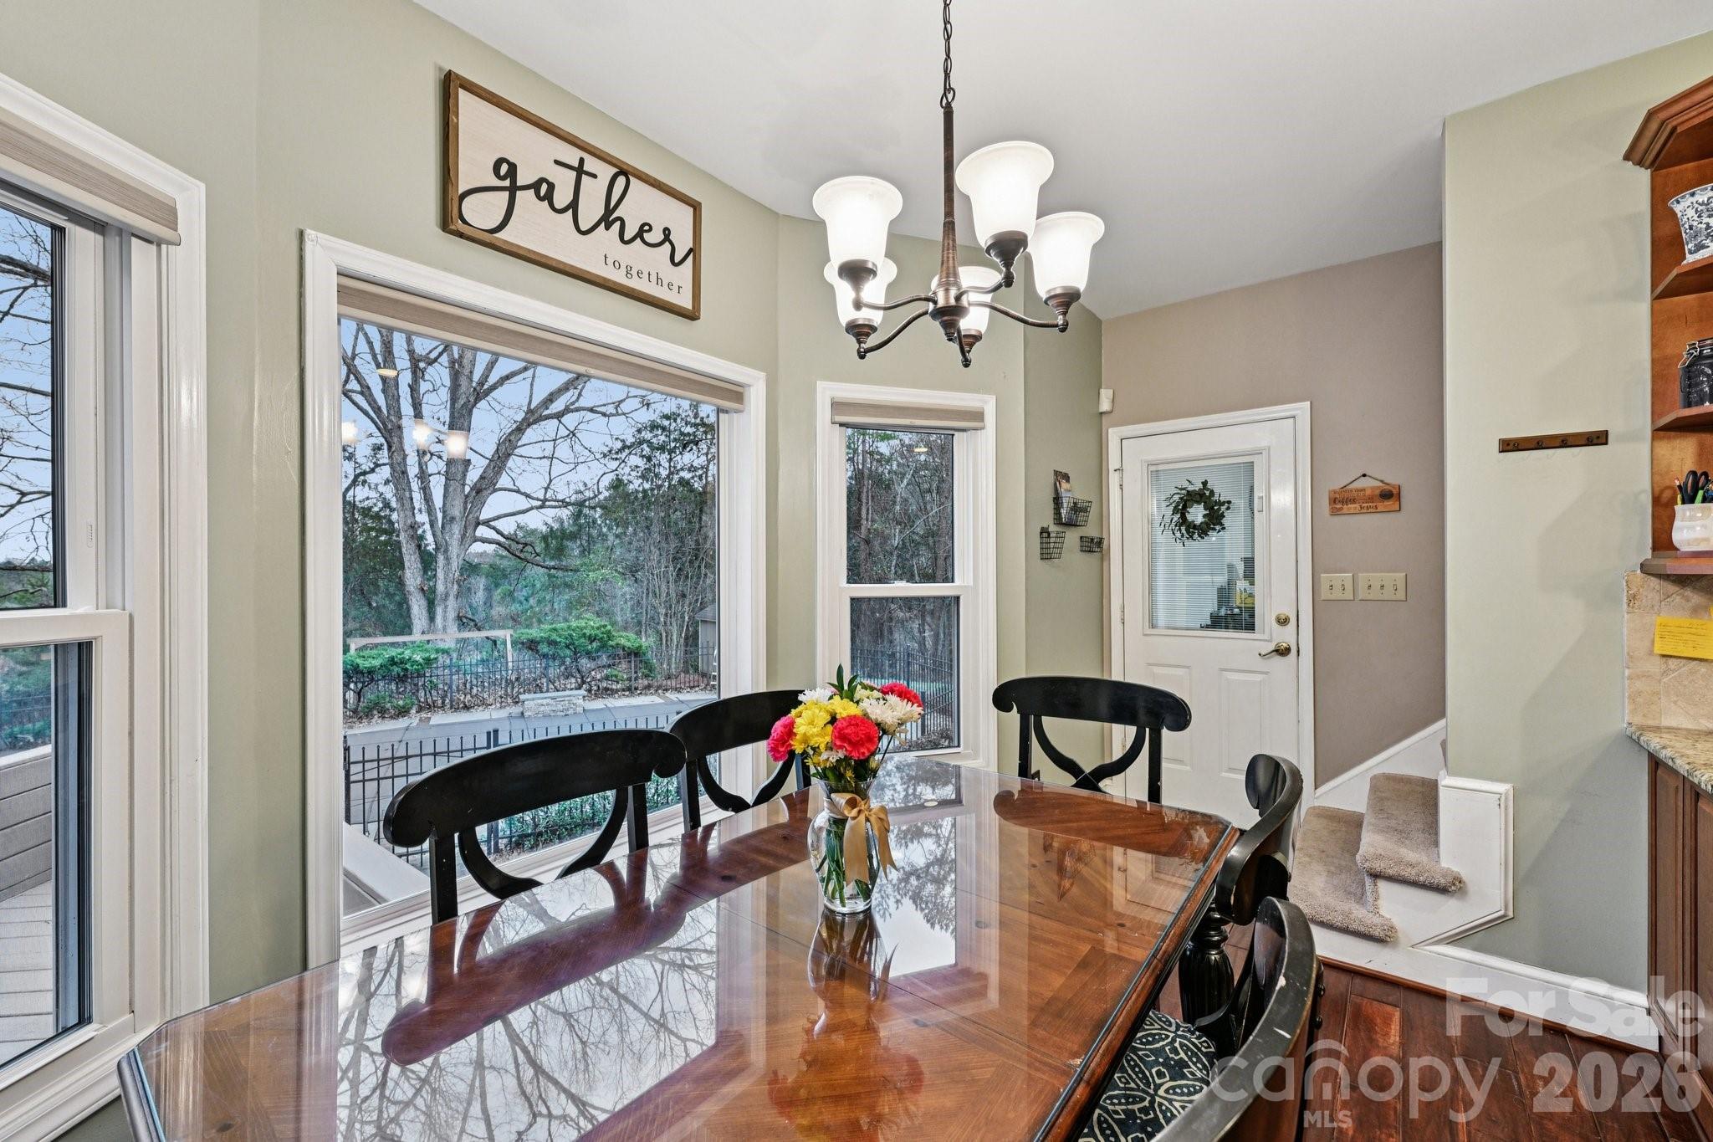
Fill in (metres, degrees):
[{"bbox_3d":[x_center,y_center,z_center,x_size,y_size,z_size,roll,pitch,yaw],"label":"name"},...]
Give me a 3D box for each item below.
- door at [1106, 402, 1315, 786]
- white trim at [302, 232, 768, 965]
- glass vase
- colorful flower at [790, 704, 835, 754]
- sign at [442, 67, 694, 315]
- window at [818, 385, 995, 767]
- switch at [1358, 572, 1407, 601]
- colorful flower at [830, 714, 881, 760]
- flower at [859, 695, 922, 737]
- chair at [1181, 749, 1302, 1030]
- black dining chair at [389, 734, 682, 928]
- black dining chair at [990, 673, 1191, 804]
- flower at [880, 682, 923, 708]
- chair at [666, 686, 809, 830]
[{"bbox_3d":[1.789,0.266,3.422,0.916,2.109,0.120,0,0,36],"label":"door"},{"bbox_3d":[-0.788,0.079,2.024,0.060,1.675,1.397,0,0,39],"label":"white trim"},{"bbox_3d":[-0.019,0.469,1.149,0.125,0.212,0.125,0,0,0],"label":"glass vase"},{"bbox_3d":[-0.071,0.257,1.080,0.067,0.077,0.065,0,0,9],"label":"colorful flower"},{"bbox_3d":[-0.788,-1.060,1.984,0.040,0.392,0.776,0,0,39],"label":"sign"},{"bbox_3d":[0.217,0.079,2.801,0.786,1.674,0.100,0,0,-16],"label":"window"},{"bbox_3d":[2.347,0.072,2.968,0.164,0.118,0.012,0,0,36],"label":"switch"},{"bbox_3d":[-0.001,0.268,1.070,0.075,0.070,0.060,0,0,-3],"label":"colorful flower"},{"bbox_3d":[0.057,0.242,1.120,0.099,0.067,0.085,0,0,-11],"label":"flower"},{"bbox_3d":[0.455,0.833,1.177,0.570,1.010,0.530,0,0,35],"label":"chair"},{"bbox_3d":[-0.372,0.828,1.100,0.560,1.000,0.530,0,0,39],"label":"black dining chair"},{"bbox_3d":[0.550,0.833,1.810,0.540,1.010,0.570,0,0,33],"label":"black dining chair"},{"bbox_3d":[0.082,0.231,1.215,0.078,0.060,0.070,0,0,0],"label":"flower"},{"bbox_3d":[-0.100,0.833,1.595,0.570,1.010,0.530,0,0,45],"label":"chair"}]

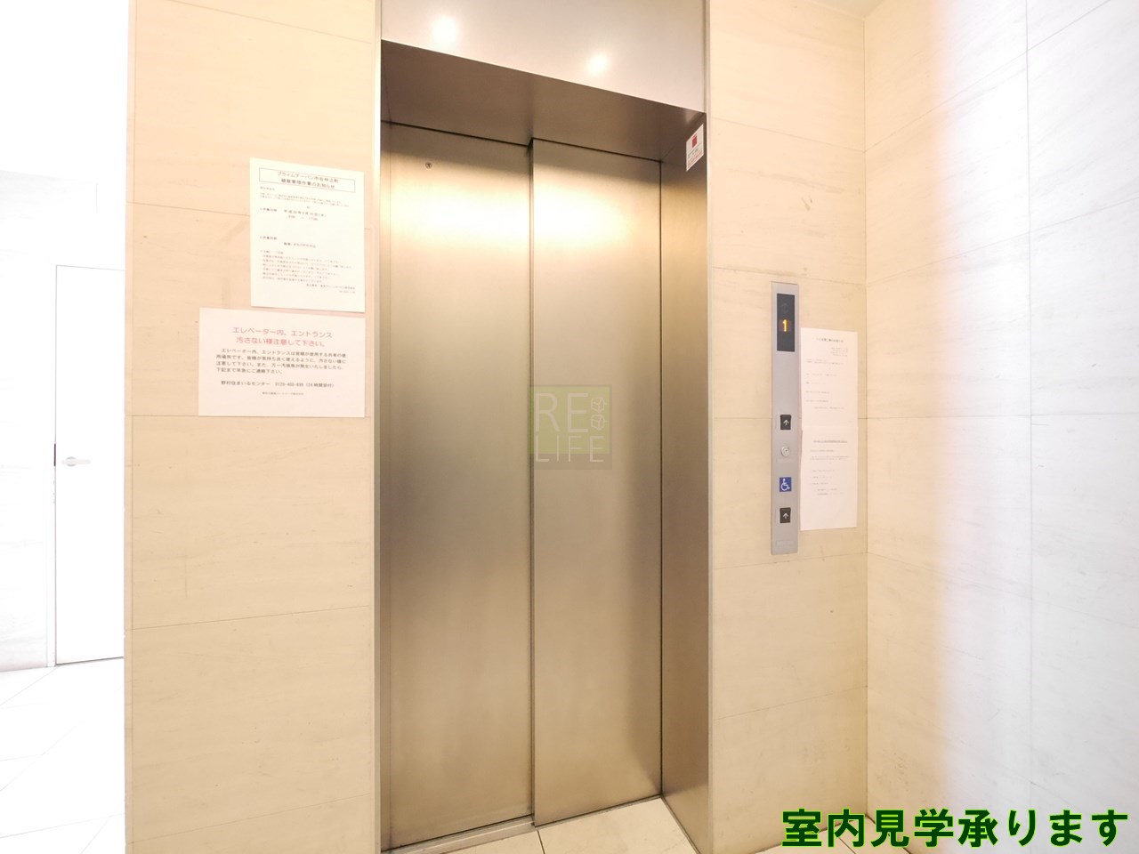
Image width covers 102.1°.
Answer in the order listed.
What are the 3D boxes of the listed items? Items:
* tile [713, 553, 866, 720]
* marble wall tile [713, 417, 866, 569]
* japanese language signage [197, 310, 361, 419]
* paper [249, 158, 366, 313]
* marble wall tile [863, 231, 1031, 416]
[{"bbox_3d":[0.633,0.578,1.309,0.530,0.400,0.020,0,0,-17],"label":"tile"},{"bbox_3d":[0.632,0.178,1.311,0.530,0.400,0.020,0,0,-17],"label":"marble wall tile"},{"bbox_3d":[-0.576,-0.126,0.936,0.298,0.211,0.005,0,0,-17],"label":"japanese language signage"},{"bbox_3d":[-0.536,-0.392,0.949,0.210,0.299,0.005,0,0,-17],"label":"paper"},{"bbox_3d":[0.954,-0.224,1.194,0.020,0.400,0.393,0,0,-17],"label":"marble wall tile"}]

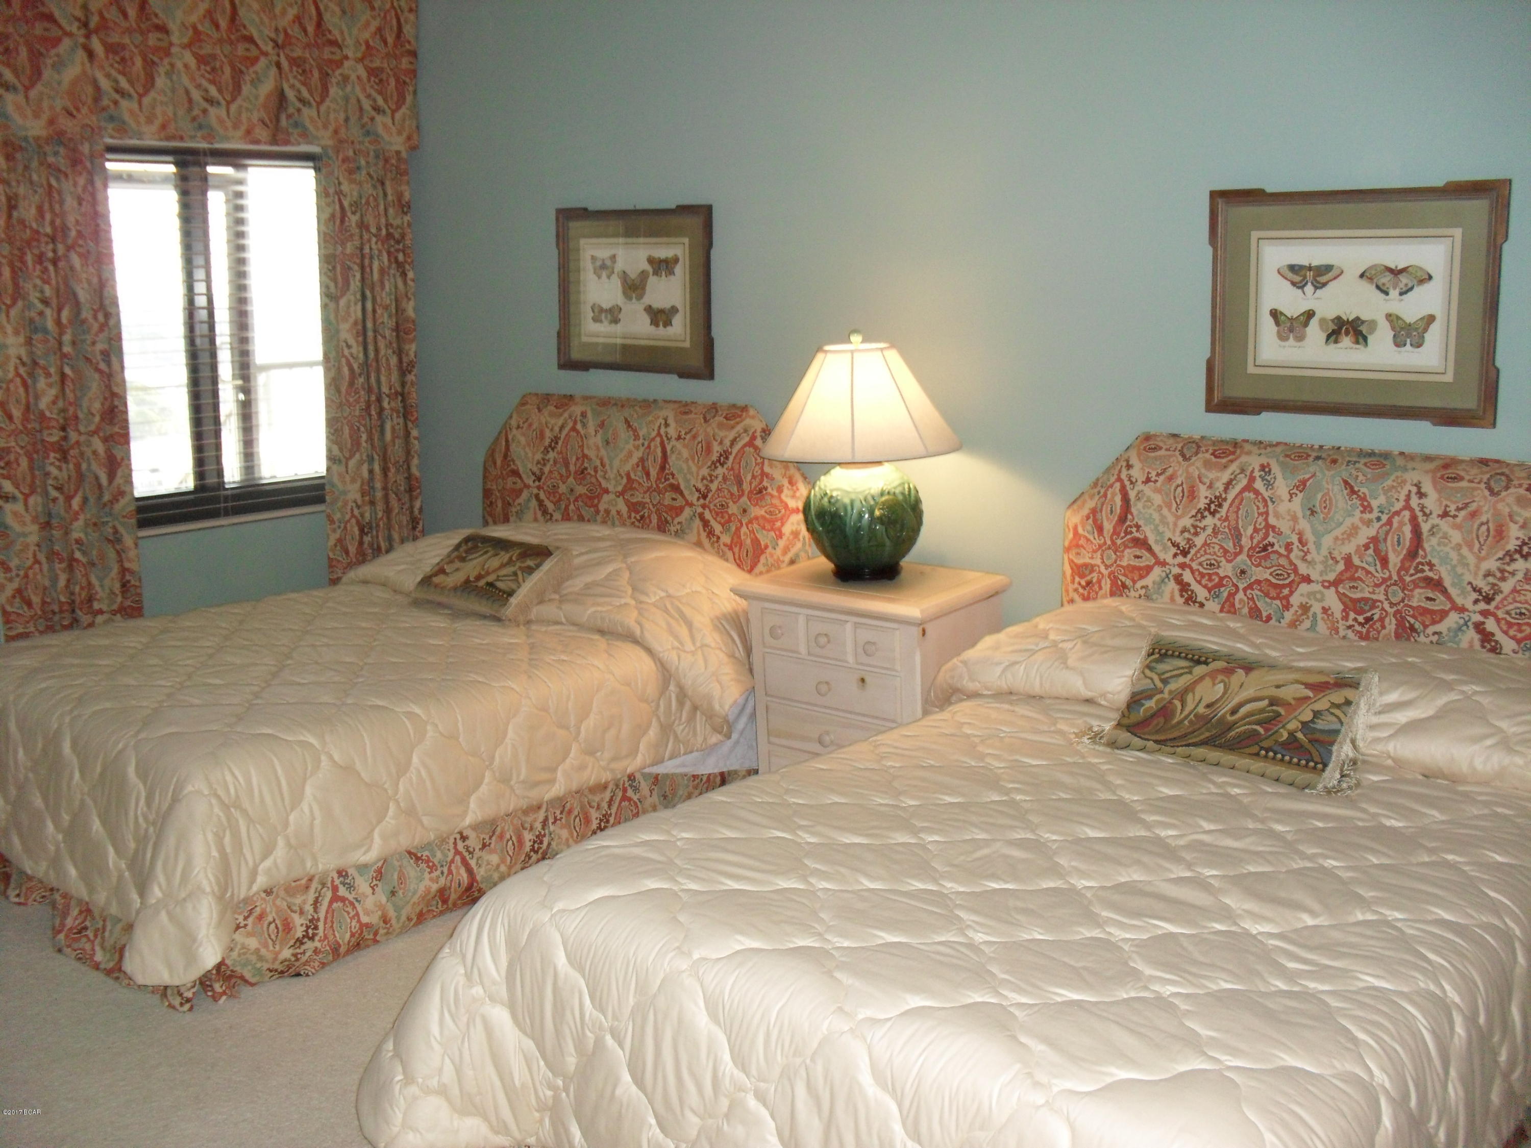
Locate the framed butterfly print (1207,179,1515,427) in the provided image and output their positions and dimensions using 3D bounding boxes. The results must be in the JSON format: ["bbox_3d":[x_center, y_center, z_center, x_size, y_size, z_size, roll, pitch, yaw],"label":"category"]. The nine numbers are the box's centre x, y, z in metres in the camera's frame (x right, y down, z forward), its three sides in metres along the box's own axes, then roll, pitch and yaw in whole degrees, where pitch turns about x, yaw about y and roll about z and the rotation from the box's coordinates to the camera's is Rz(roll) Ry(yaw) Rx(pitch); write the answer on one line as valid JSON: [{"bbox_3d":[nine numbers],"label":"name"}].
[{"bbox_3d":[1.345,-0.622,3.571,0.675,0.530,0.030,9,15,38],"label":"framed butterfly print"}]

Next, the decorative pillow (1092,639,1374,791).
[{"bbox_3d":[0.873,0.253,2.892,0.490,0.250,0.110,11,-24,45],"label":"decorative pillow"}]

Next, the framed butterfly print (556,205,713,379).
[{"bbox_3d":[-0.423,-0.908,4.979,0.685,0.530,0.030,9,15,38],"label":"framed butterfly print"}]

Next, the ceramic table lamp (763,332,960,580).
[{"bbox_3d":[0.257,-0.318,4.120,0.525,0.650,0.525,0,12,0],"label":"ceramic table lamp"}]

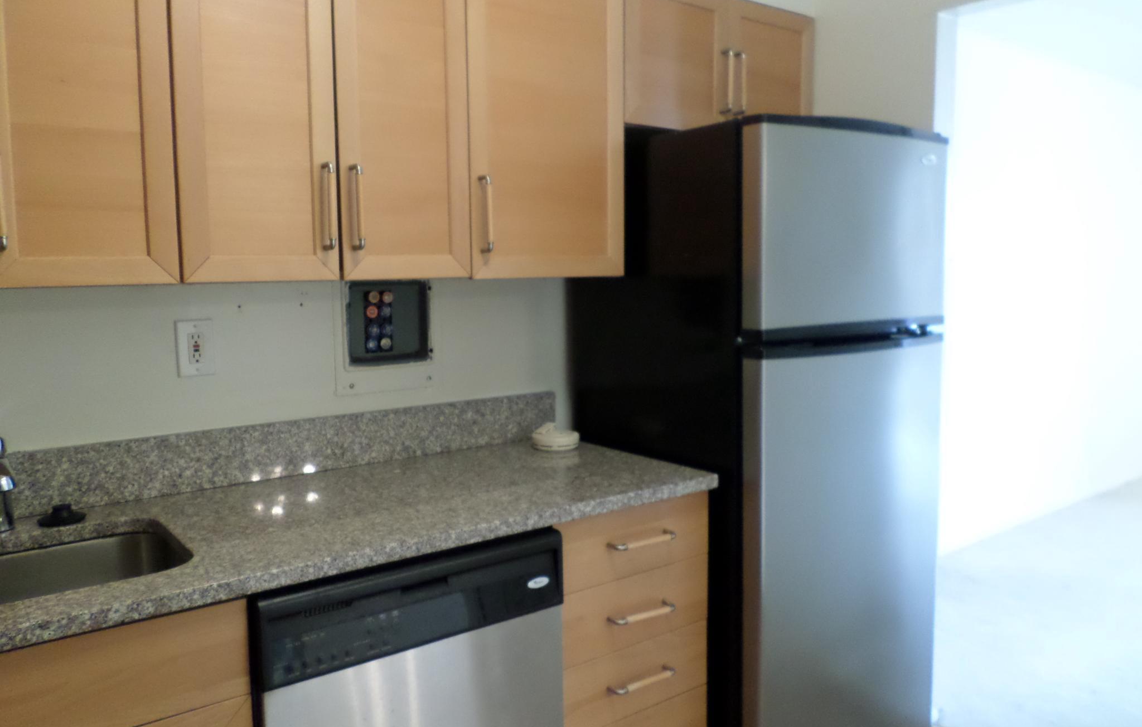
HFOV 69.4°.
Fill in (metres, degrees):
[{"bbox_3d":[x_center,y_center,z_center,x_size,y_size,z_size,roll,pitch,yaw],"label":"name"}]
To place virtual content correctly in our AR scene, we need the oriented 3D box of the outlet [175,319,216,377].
[{"bbox_3d":[-0.816,-0.033,1.792,0.076,0.122,0.010,-5,7,-36],"label":"outlet"}]

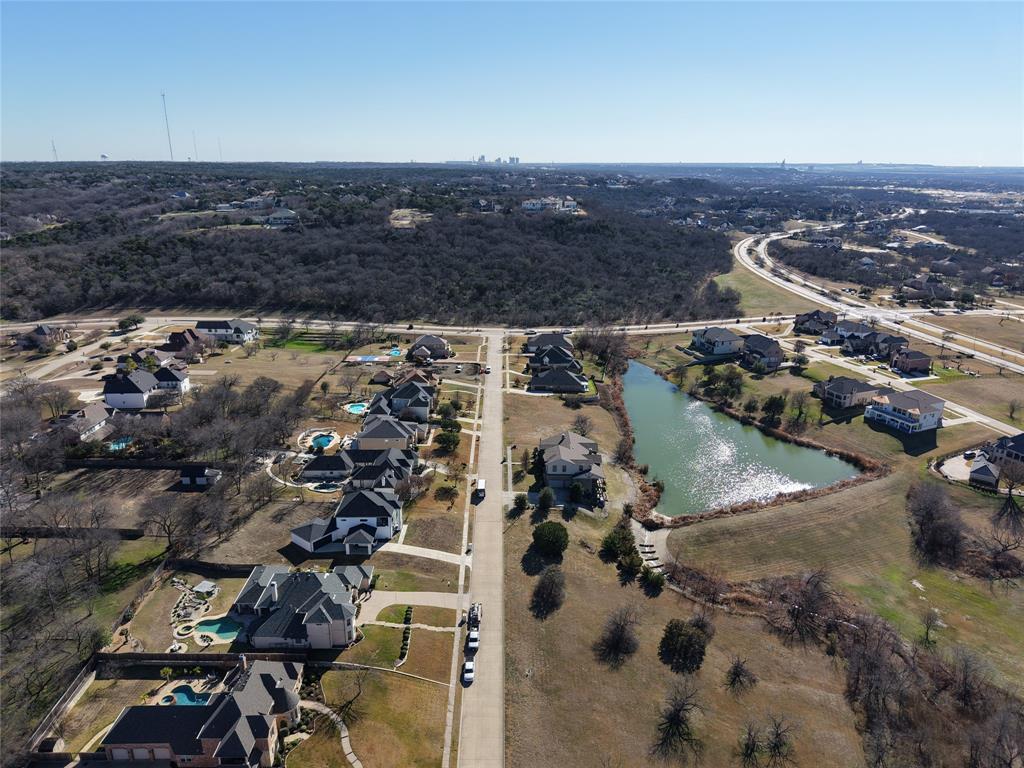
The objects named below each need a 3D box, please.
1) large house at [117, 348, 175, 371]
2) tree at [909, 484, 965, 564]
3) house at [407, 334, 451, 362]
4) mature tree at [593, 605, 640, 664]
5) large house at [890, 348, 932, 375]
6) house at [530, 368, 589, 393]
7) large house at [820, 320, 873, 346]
[{"bbox_3d":[-192.400,-14.770,377.300,23.320,8.070,24.290,0,17,0],"label":"large house"},{"bbox_3d":[123.480,39.270,206.370,12.500,14.000,12.500,0,17,-1],"label":"tree"},{"bbox_3d":[-44.700,-20.970,392.670,20.890,10.690,23.320,0,17,0],"label":"house"},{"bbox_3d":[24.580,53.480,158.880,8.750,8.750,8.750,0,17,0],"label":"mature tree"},{"bbox_3d":[209.110,-13.490,371.590,15.060,9.040,16.030,-5,18,-14],"label":"large house"},{"bbox_3d":[21.510,-4.650,330.720,27.000,9.200,24.000,0,17,-1],"label":"house"},{"bbox_3d":[193.600,-30.030,412.430,29.000,9.800,22.000,-3,18,-10],"label":"large house"}]

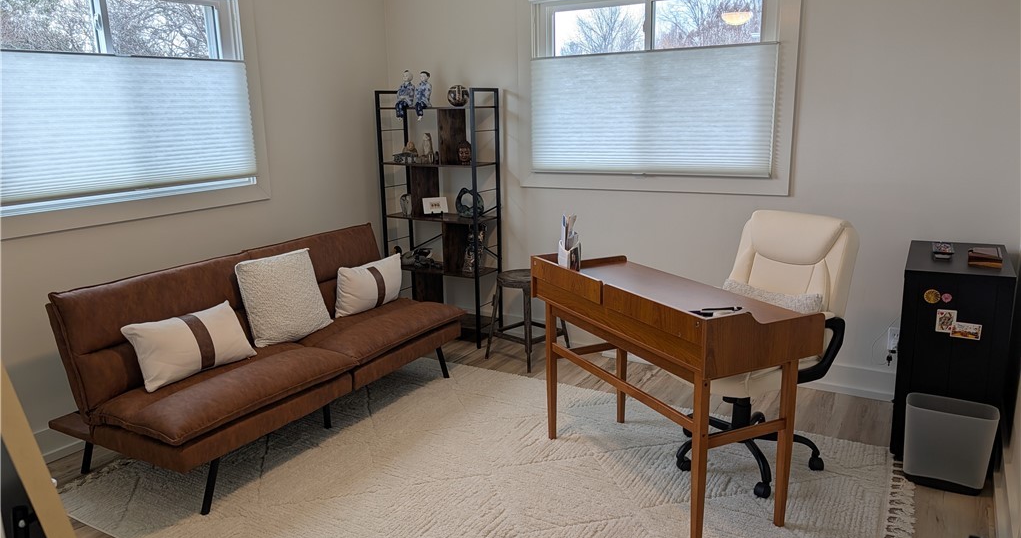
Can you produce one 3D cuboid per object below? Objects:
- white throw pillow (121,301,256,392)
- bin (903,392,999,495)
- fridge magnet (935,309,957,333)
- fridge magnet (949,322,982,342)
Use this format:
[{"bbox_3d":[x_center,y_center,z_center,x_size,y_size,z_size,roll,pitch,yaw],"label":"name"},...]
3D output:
[{"bbox_3d":[-1.322,0.304,2.949,0.130,0.290,0.490,-30,-6,34],"label":"white throw pillow"},{"bbox_3d":[1.647,0.665,2.674,0.290,0.300,0.190,6,15,30],"label":"bin"},{"bbox_3d":[1.644,0.199,2.671,0.064,0.088,0.006,3,13,30],"label":"fridge magnet"},{"bbox_3d":[1.750,0.239,2.720,0.095,0.061,0.004,6,15,30],"label":"fridge magnet"}]

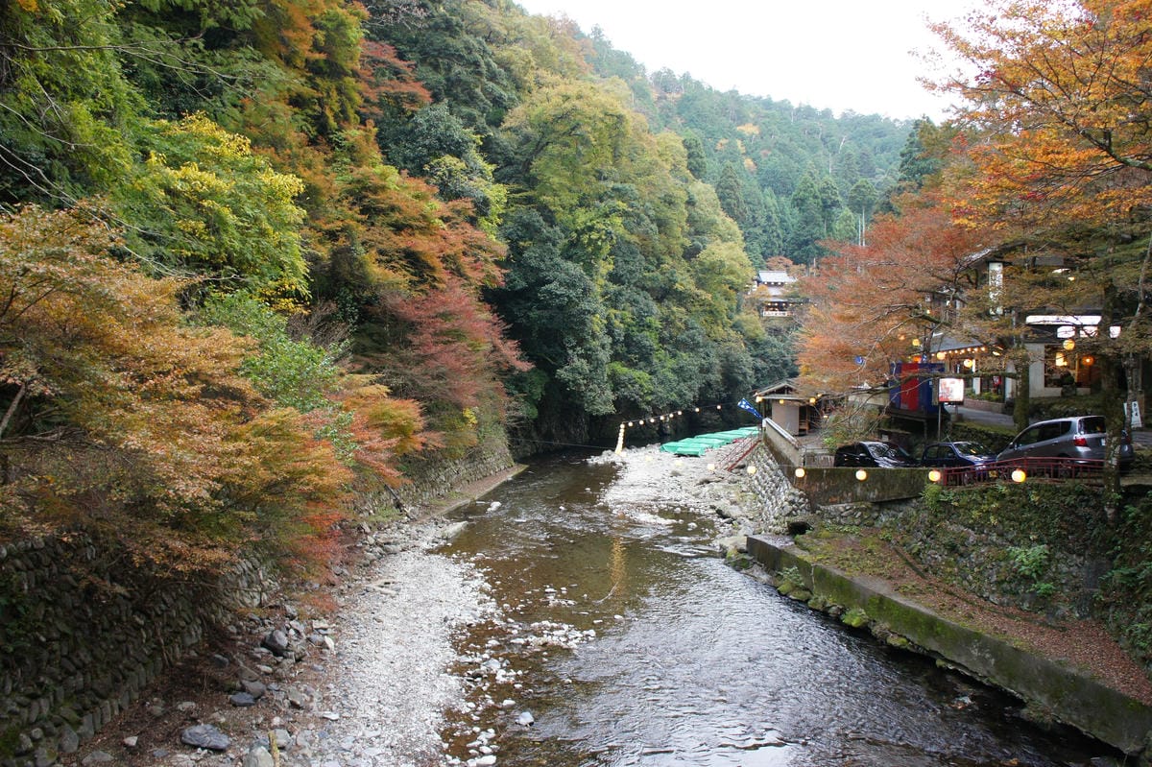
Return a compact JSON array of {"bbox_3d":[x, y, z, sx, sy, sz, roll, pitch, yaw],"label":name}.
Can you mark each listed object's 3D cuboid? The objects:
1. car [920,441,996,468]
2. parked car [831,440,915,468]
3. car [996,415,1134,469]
[{"bbox_3d":[13.520,2.800,30.100,1.460,1.450,3.380,0,-3,-12],"label":"car"},{"bbox_3d":[11.200,2.850,31.800,1.710,1.440,4.450,0,-1,-8],"label":"parked car"},{"bbox_3d":[13.450,1.870,23.970,1.675,1.520,3.830,0,-8,-8],"label":"car"}]

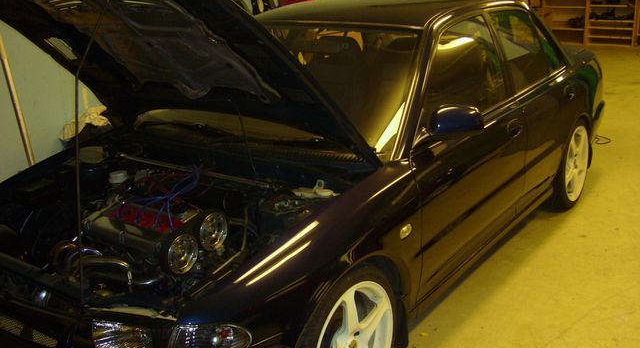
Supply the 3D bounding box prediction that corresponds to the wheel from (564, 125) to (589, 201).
[{"bbox_3d":[1.567,-0.078,4.174,0.190,0.475,0.475,10,22,37],"label":"wheel"}]

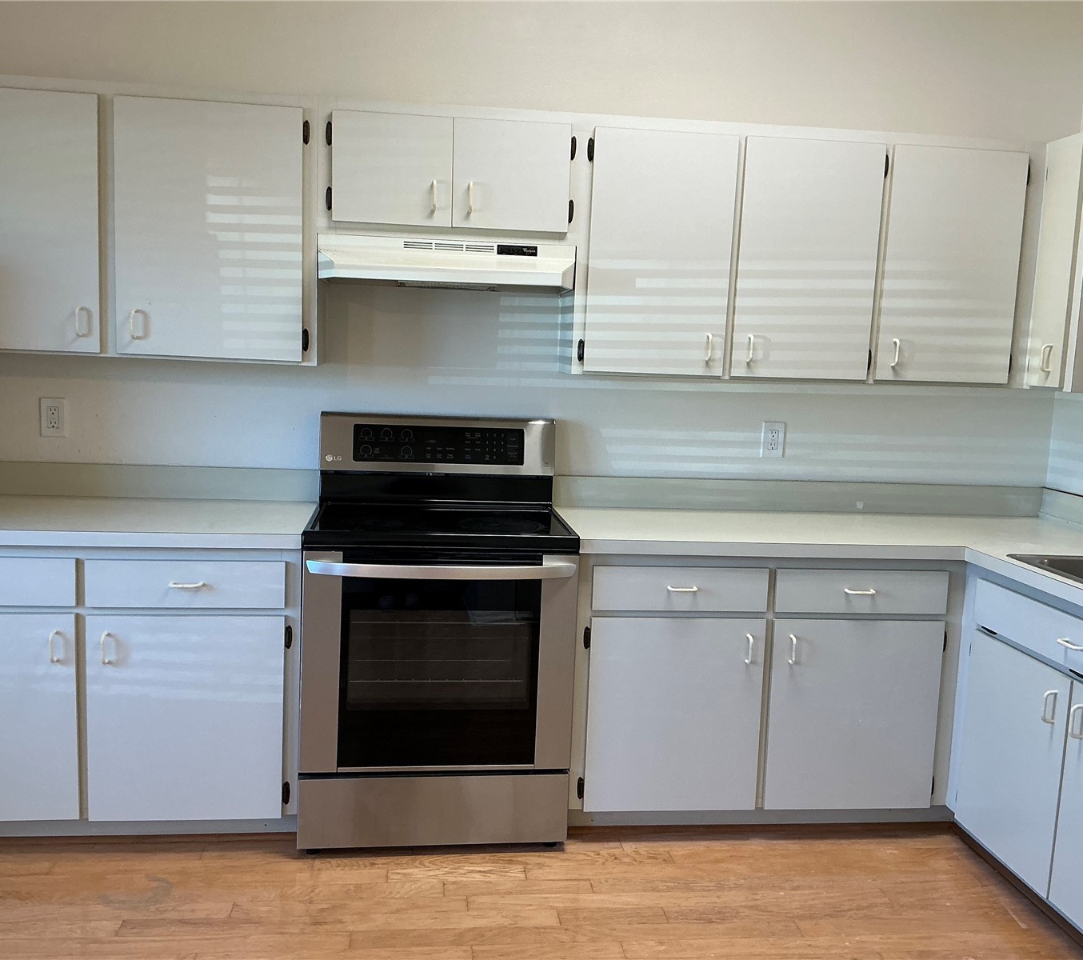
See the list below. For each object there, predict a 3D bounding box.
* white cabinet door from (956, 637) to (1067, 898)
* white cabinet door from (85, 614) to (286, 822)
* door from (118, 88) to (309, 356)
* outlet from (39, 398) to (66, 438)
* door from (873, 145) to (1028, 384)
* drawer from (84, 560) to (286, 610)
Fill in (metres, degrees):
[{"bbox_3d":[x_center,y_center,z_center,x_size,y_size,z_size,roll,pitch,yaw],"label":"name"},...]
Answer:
[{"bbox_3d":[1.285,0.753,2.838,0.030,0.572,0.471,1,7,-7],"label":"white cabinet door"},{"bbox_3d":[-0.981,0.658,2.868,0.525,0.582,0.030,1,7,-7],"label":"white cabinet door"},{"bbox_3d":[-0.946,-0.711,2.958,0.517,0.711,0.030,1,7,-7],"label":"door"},{"bbox_3d":[-1.553,-0.198,3.290,0.074,0.119,0.012,1,7,-7],"label":"outlet"},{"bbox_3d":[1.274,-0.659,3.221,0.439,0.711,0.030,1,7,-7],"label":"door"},{"bbox_3d":[-0.981,0.257,3.002,0.523,0.129,0.450,1,7,-7],"label":"drawer"}]

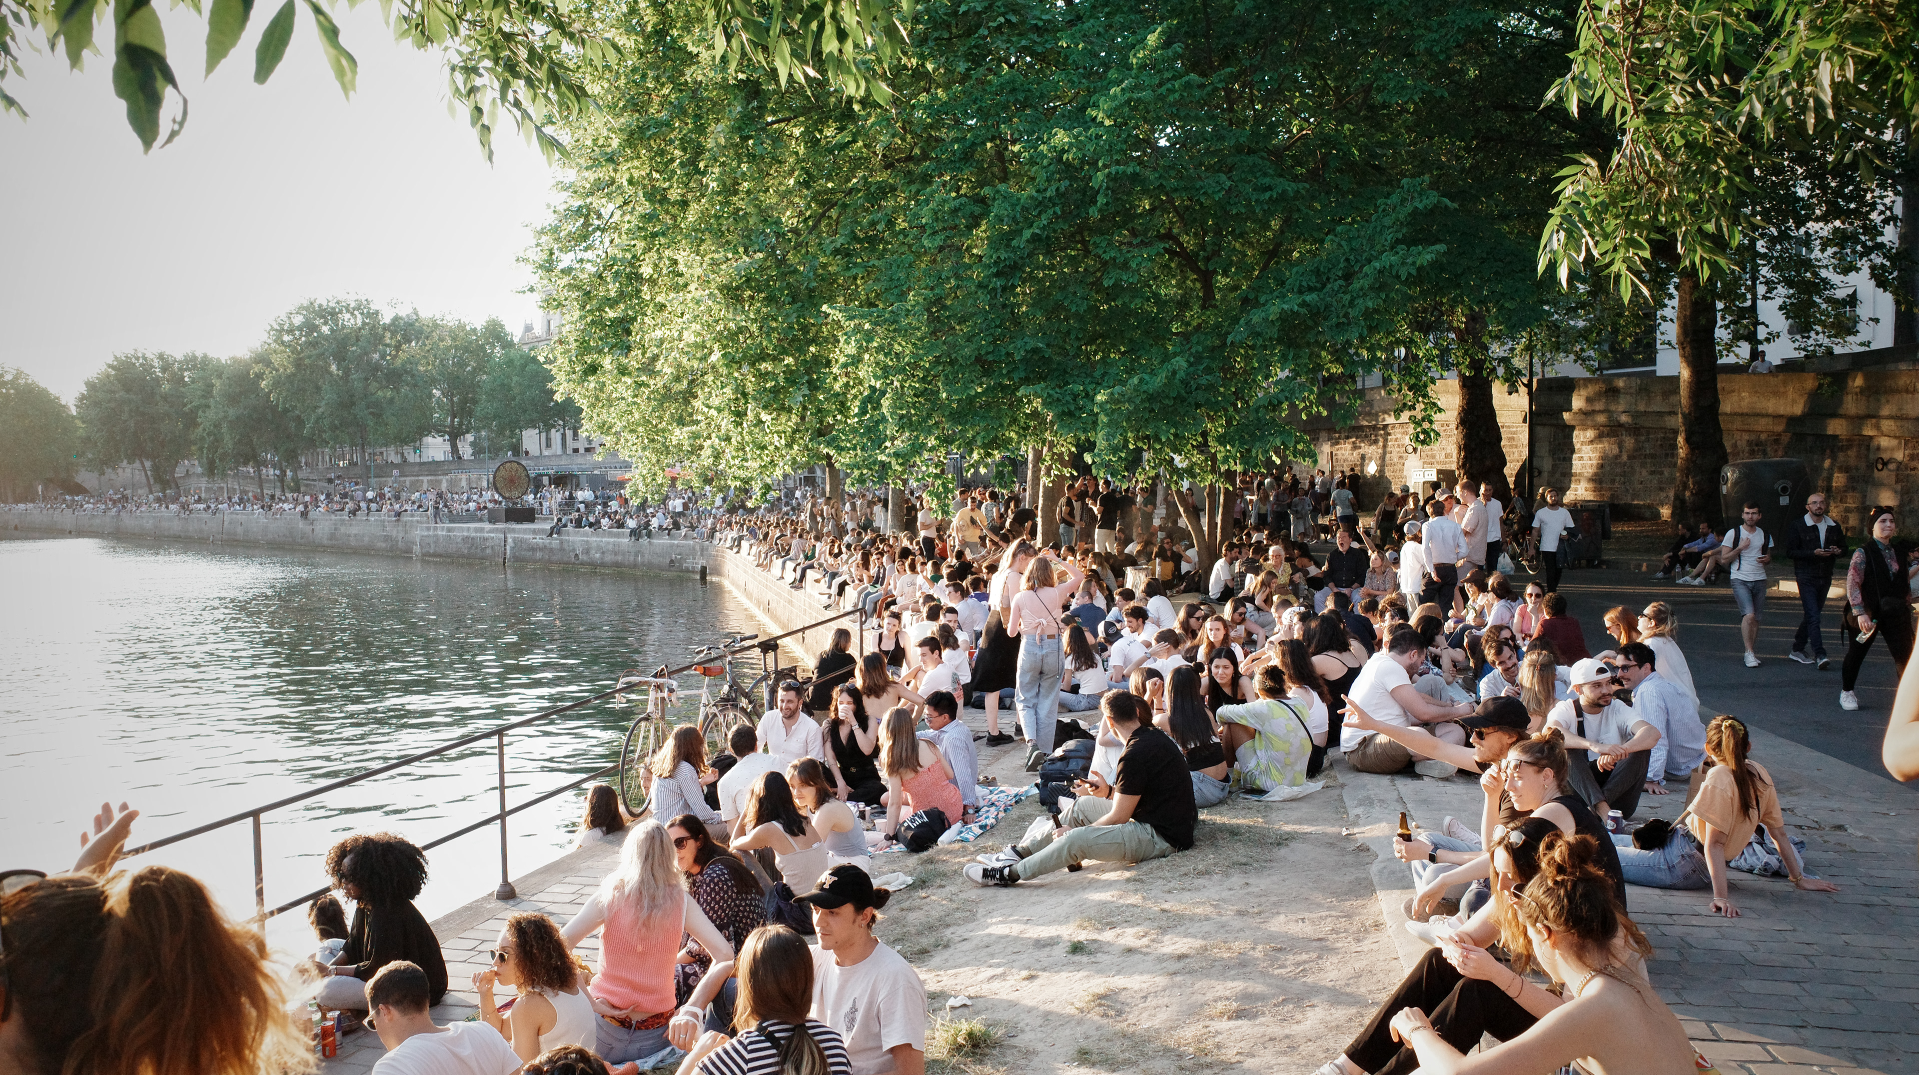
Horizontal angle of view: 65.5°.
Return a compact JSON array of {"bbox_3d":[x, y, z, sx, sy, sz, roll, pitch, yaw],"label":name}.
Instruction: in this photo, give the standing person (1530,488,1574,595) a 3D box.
[{"bbox_3d":[8.513,0.161,21.400,0.600,1.770,0.420,0,3,7],"label":"standing person"}]

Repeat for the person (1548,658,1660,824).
[{"bbox_3d":[3.711,1.175,8.600,0.610,0.890,0.680,0,2,9],"label":"person"}]

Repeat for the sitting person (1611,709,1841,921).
[{"bbox_3d":[3.400,1.248,6.900,0.720,0.830,1.120,-3,4,-44],"label":"sitting person"}]

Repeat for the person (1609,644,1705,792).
[{"bbox_3d":[4.347,1.107,9.500,0.550,0.878,0.850,-2,2,-38],"label":"person"}]

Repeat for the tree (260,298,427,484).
[{"bbox_3d":[-48.717,-10.791,118.000,12.500,16.000,11.500,-1,3,-17],"label":"tree"}]

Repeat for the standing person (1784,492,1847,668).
[{"bbox_3d":[8.825,0.433,15.400,0.580,1.780,0.480,0,2,19],"label":"standing person"}]

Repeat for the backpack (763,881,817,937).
[{"bbox_3d":[-0.819,1.799,7.250,0.310,0.260,0.230,0,2,18],"label":"backpack"}]

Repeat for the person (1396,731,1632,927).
[{"bbox_3d":[2.357,1.250,6.350,0.890,0.890,0.500,0,2,9],"label":"person"}]

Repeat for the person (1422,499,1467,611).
[{"bbox_3d":[5.329,0.478,16.400,0.500,1.760,0.340,0,3,24],"label":"person"}]

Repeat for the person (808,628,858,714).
[{"bbox_3d":[-1.308,1.395,15.600,0.480,0.880,0.650,-1,3,6],"label":"person"}]

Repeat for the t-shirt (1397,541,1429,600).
[{"bbox_3d":[5.075,0.352,16.700,0.400,0.630,0.280,2,4,41],"label":"t-shirt"}]

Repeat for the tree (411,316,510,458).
[{"bbox_3d":[-41.876,-12.059,125.000,8.500,12.813,8.200,0,2,0],"label":"tree"}]

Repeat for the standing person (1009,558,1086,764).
[{"bbox_3d":[0.676,0.956,11.600,0.570,1.670,0.500,0,3,5],"label":"standing person"}]

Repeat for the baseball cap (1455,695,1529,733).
[{"bbox_3d":[2.056,0.679,5.750,0.275,0.140,0.190,-1,3,-13],"label":"baseball cap"}]

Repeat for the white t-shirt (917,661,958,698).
[{"bbox_3d":[-0.136,1.233,11.800,0.360,0.540,0.460,0,3,18],"label":"white t-shirt"}]

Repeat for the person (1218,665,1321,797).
[{"bbox_3d":[1.872,1.185,9.250,0.520,0.809,0.650,-2,2,-41],"label":"person"}]

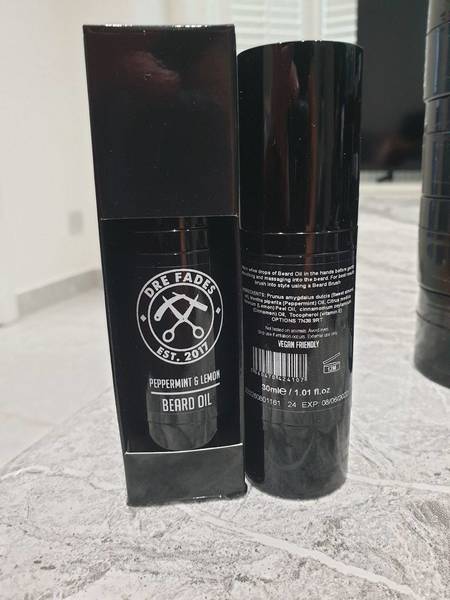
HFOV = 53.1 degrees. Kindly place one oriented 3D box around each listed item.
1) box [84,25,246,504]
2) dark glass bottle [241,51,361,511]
[{"bbox_3d":[-0.015,-0.006,0.140,0.036,0.130,0.036,-3,13,-3],"label":"box"},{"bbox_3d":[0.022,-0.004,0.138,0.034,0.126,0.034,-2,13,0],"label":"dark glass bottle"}]

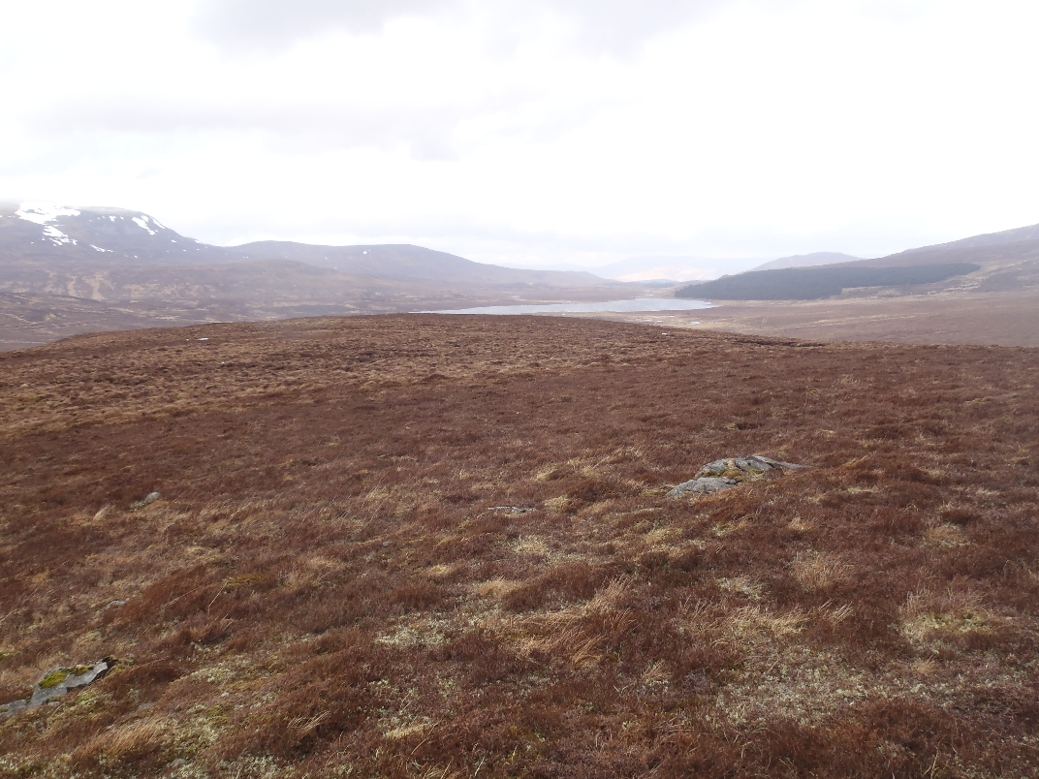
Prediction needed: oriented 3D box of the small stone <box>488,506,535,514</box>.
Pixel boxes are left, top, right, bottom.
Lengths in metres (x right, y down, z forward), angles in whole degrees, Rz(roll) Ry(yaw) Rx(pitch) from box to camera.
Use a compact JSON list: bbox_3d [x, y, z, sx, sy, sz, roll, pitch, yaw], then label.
[{"bbox_3d":[-0.059,0.980,6.800,0.360,0.060,0.190,-1,8,-5],"label":"small stone"}]

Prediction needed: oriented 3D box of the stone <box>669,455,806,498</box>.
[{"bbox_3d":[2.029,0.795,7.700,1.240,0.270,0.750,-2,8,-15],"label":"stone"}]

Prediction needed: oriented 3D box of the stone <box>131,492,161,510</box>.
[{"bbox_3d":[-3.379,1.012,7.600,0.250,0.120,0.190,-2,8,-15],"label":"stone"}]

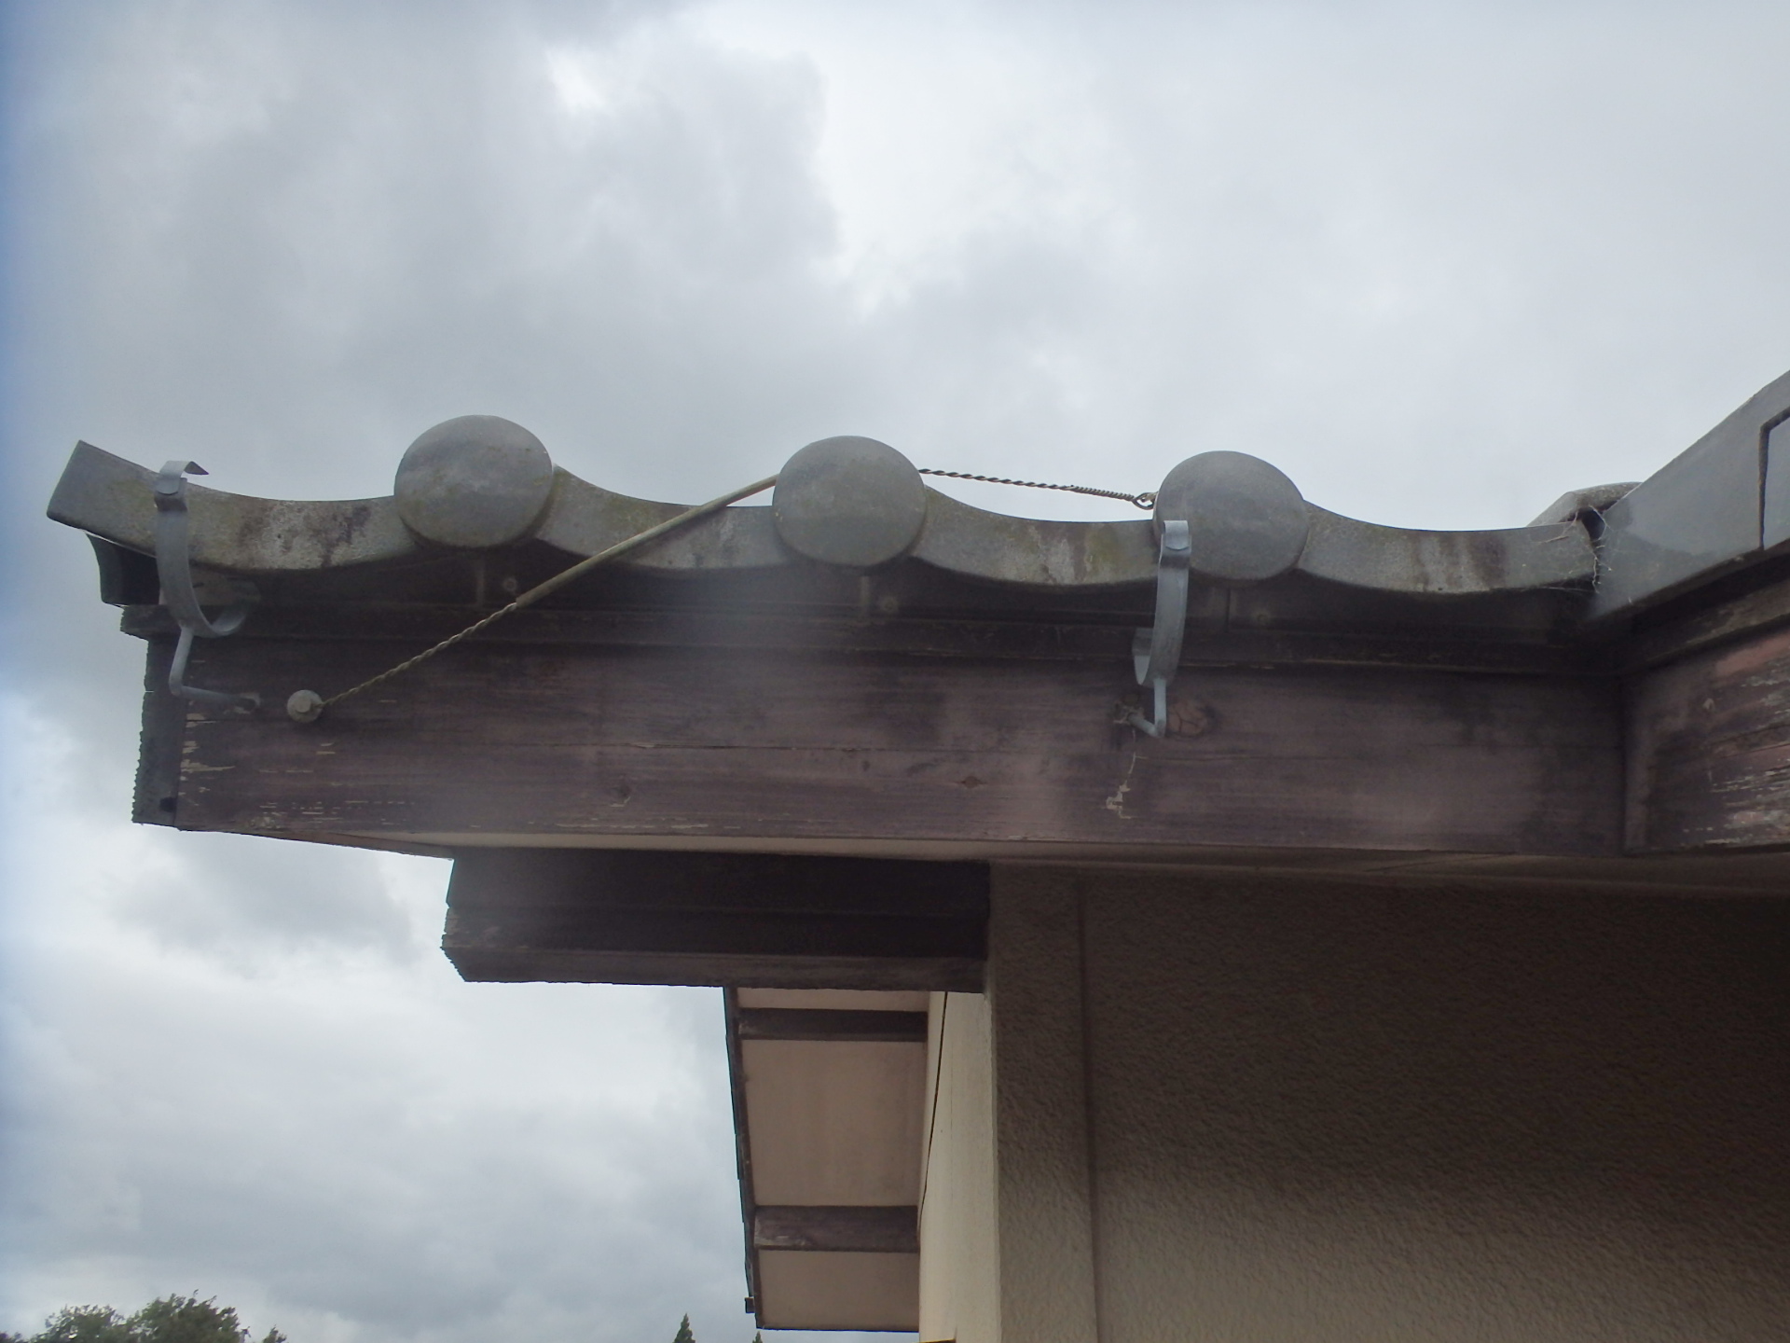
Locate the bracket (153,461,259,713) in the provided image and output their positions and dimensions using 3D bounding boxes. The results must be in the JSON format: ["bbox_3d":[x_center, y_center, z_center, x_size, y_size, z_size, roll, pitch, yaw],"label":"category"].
[{"bbox_3d":[-0.478,-0.038,1.014,0.030,0.134,0.188,2,-26,-1],"label":"bracket"}]

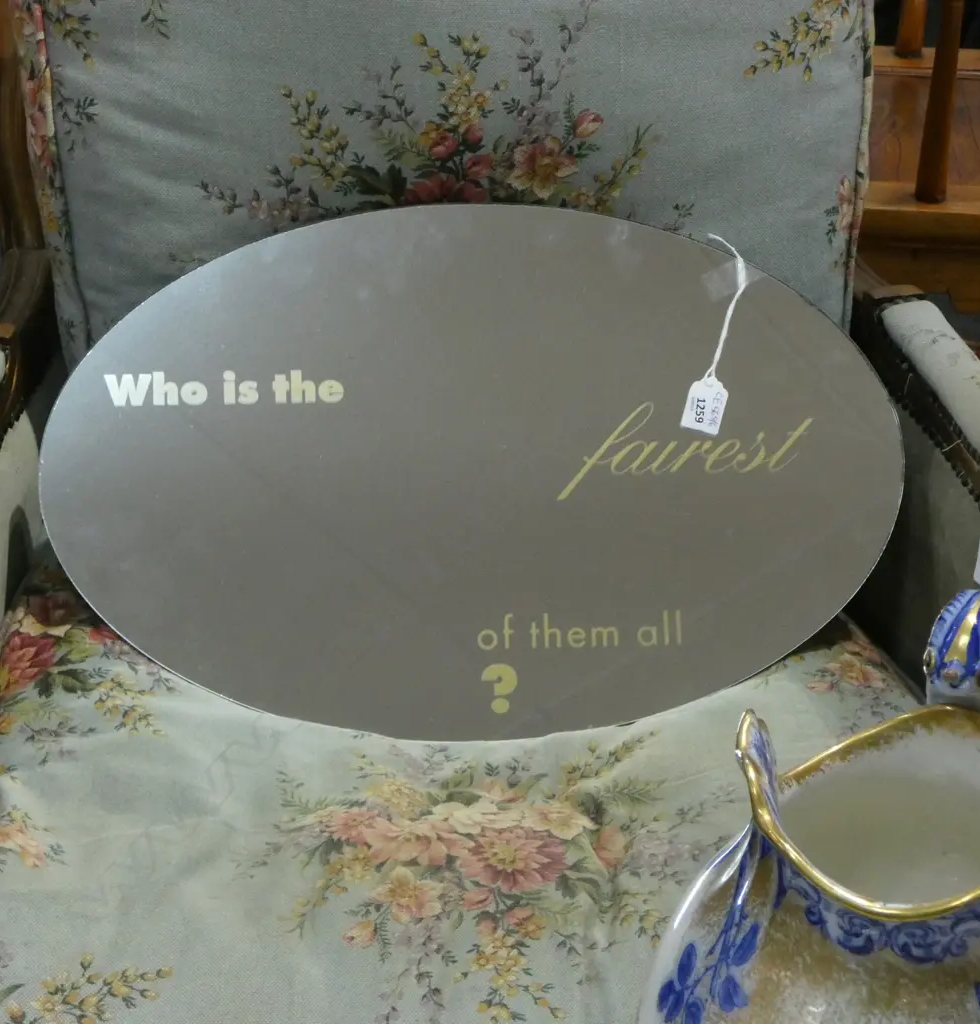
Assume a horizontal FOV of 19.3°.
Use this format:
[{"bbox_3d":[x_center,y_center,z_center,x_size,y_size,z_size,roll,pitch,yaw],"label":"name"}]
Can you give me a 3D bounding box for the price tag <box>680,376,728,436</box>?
[{"bbox_3d":[0.143,-0.071,1.900,0.024,0.037,0.002,14,-6,2],"label":"price tag"}]

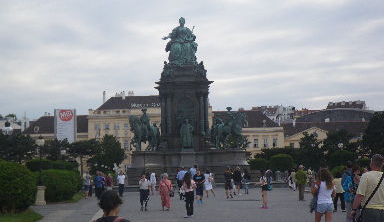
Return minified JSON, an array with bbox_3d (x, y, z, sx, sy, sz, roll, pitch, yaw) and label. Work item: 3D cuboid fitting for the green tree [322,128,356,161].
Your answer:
[{"bbox_3d":[26.886,7.518,125.369,6.200,8.670,6.000,-1,-5,0],"label":"green tree"}]

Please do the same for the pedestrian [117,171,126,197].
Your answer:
[{"bbox_3d":[-4.743,4.958,46.400,0.600,1.740,0.420,-1,-5,-6],"label":"pedestrian"}]

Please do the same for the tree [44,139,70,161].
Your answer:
[{"bbox_3d":[-18.534,7.110,94.722,4.000,6.290,4.000,-1,-5,0],"label":"tree"}]

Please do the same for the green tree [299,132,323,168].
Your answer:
[{"bbox_3d":[21.596,7.890,125.346,4.500,8.140,4.400,-1,-5,0],"label":"green tree"}]

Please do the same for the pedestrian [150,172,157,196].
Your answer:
[{"bbox_3d":[-2.690,5.081,48.300,0.400,1.680,0.460,-5,-6,38],"label":"pedestrian"}]

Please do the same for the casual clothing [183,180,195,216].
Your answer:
[{"bbox_3d":[-0.138,3.157,25.565,0.500,1.470,0.380,0,-5,-18],"label":"casual clothing"}]

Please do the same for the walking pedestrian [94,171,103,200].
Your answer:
[{"bbox_3d":[-5.614,4.497,41.300,0.400,1.700,0.480,1,-5,-22],"label":"walking pedestrian"}]

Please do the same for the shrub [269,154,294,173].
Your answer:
[{"bbox_3d":[12.382,7.753,95.155,3.400,3.630,3.400,-1,-5,0],"label":"shrub"}]

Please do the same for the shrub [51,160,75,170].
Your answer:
[{"bbox_3d":[-12.030,5.994,63.873,2.500,2.880,2.500,-1,-5,0],"label":"shrub"}]

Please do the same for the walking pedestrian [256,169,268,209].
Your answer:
[{"bbox_3d":[3.039,3.354,29.473,0.500,1.640,0.450,-2,-5,6],"label":"walking pedestrian"}]

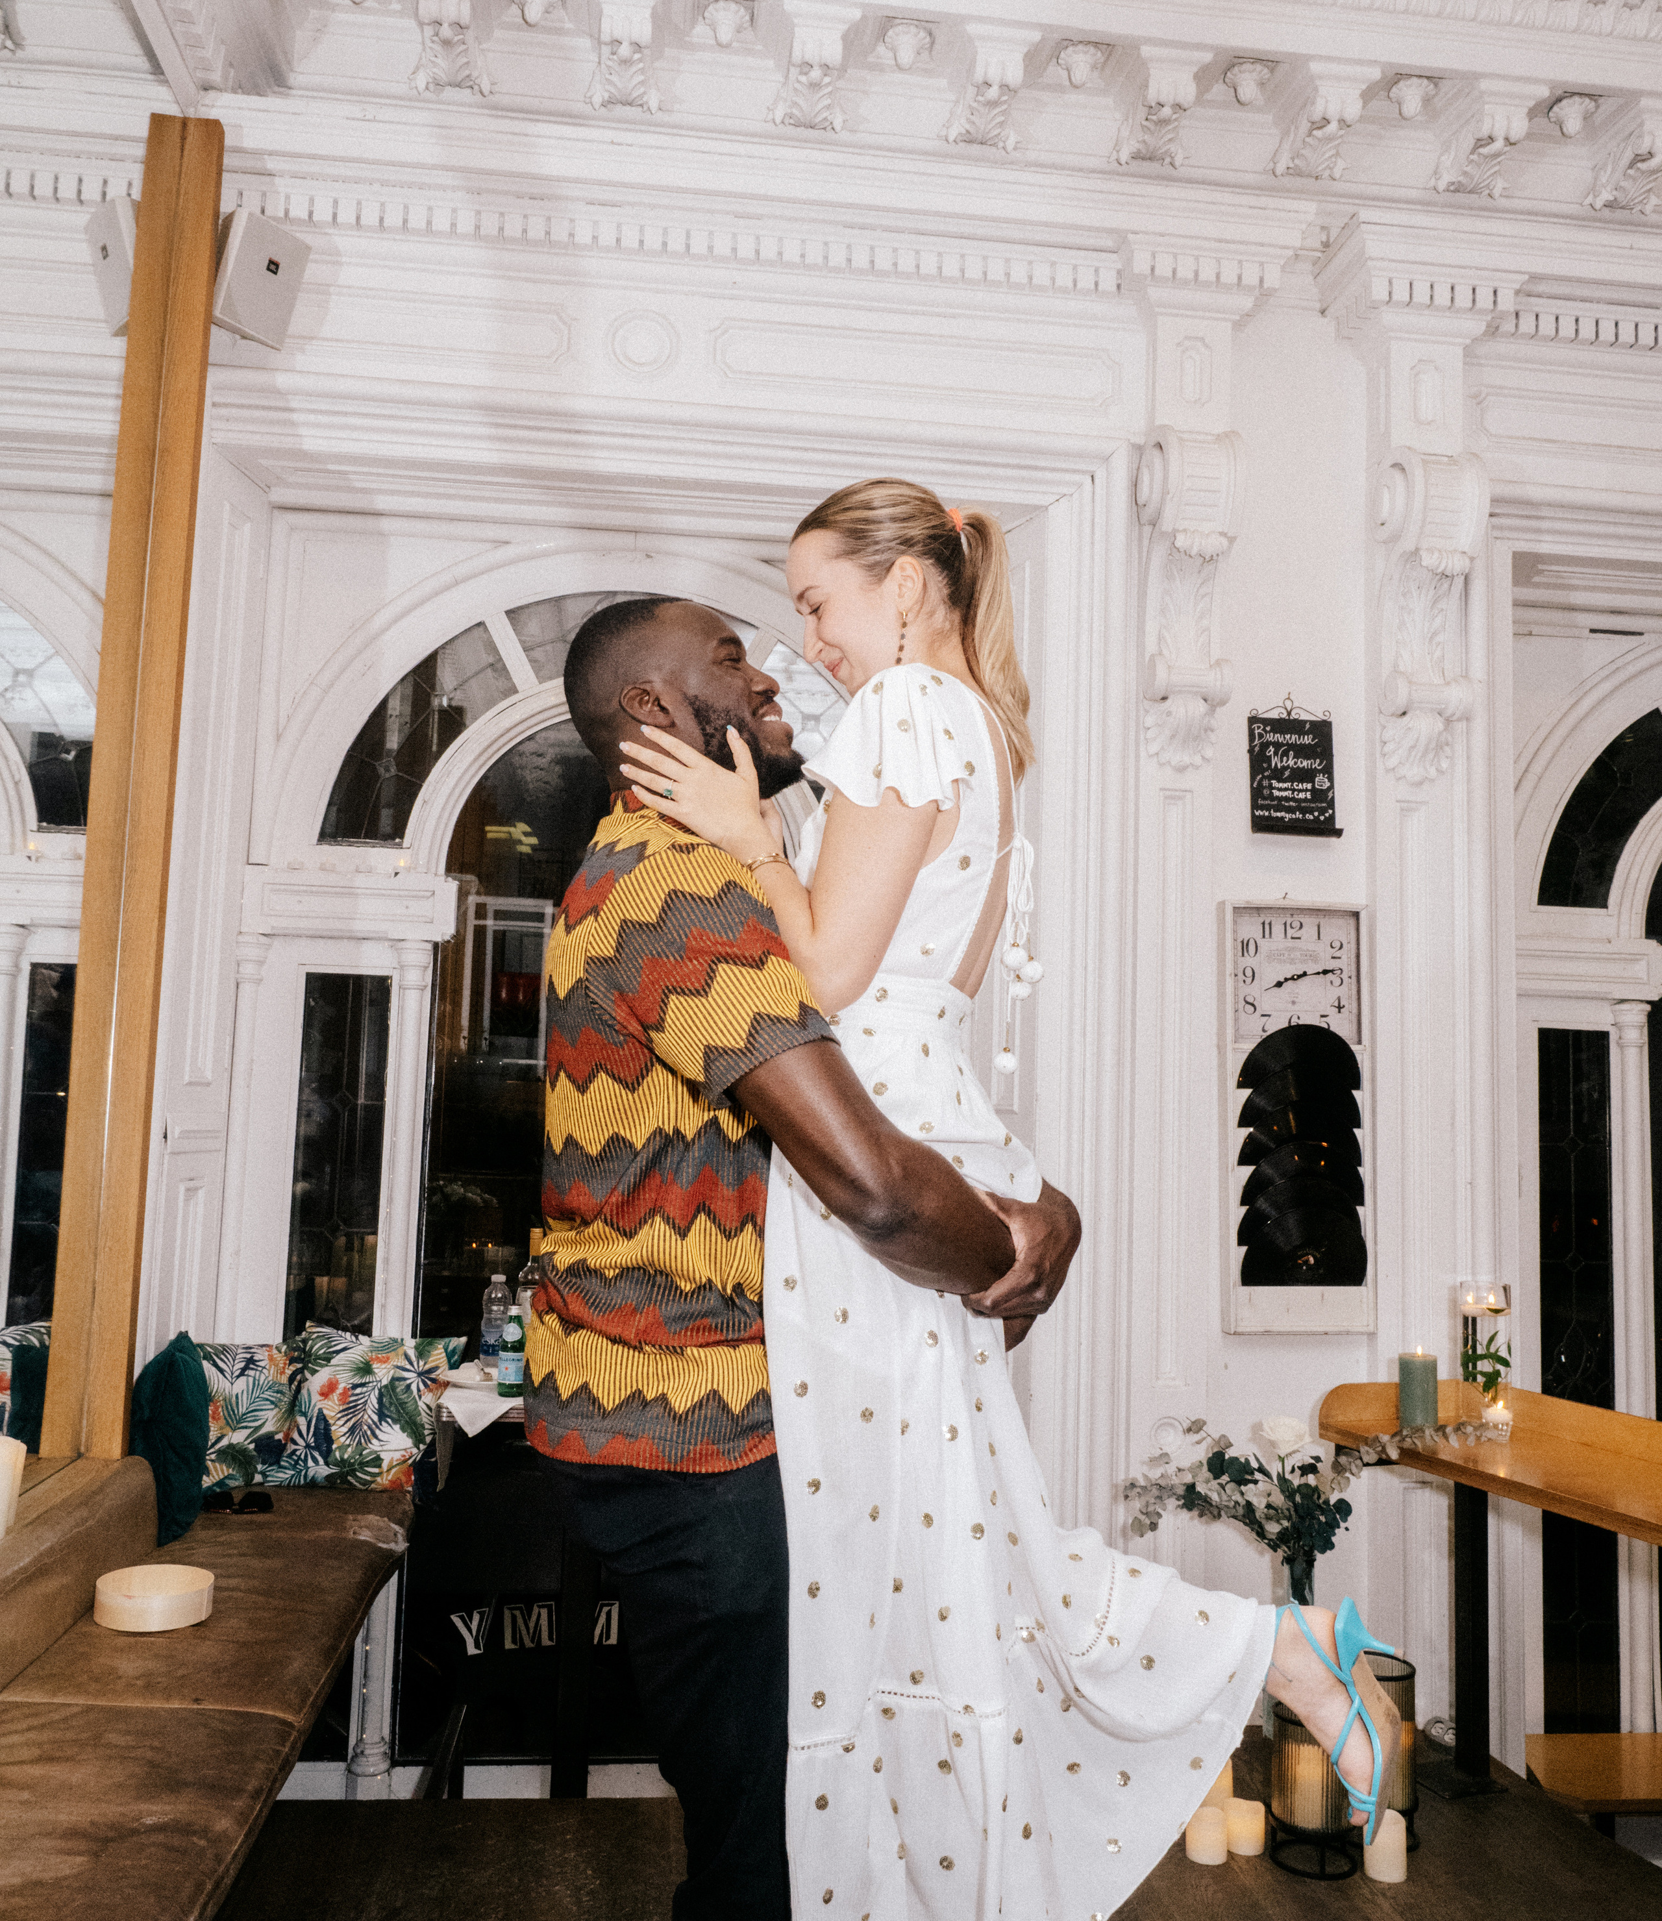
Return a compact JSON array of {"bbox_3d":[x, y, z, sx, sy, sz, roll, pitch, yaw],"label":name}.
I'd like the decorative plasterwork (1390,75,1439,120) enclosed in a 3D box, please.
[{"bbox_3d":[1.390,-2.040,3.667,0.105,0.100,0.105,2,-5,-6],"label":"decorative plasterwork"}]

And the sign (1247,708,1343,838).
[{"bbox_3d":[1.120,-0.466,3.716,0.222,0.327,0.045,2,-5,-6],"label":"sign"}]

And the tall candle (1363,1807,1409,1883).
[{"bbox_3d":[1.032,1.648,2.861,0.075,0.098,0.075,2,-5,-6],"label":"tall candle"}]

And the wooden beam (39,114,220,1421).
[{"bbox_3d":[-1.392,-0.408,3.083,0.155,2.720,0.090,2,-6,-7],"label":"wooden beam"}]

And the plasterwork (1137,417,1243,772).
[{"bbox_3d":[0.844,-0.842,3.571,0.186,0.775,0.190,2,-5,-6],"label":"plasterwork"}]

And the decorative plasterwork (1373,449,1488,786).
[{"bbox_3d":[1.418,-0.809,3.631,0.188,0.770,0.190,2,-5,-6],"label":"decorative plasterwork"}]

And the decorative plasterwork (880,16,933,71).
[{"bbox_3d":[0.173,-2.090,3.535,0.105,0.100,0.105,2,-5,-6],"label":"decorative plasterwork"}]

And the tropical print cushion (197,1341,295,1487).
[{"bbox_3d":[-1.254,0.958,3.250,0.380,0.340,0.130,2,-17,-7],"label":"tropical print cushion"}]

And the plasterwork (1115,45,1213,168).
[{"bbox_3d":[0.755,-1.942,3.505,0.170,0.180,0.200,2,-6,-7],"label":"plasterwork"}]

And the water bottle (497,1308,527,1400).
[{"bbox_3d":[-0.660,0.809,3.205,0.057,0.188,0.057,2,-6,-7],"label":"water bottle"}]

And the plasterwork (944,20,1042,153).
[{"bbox_3d":[0.353,-1.882,3.345,0.172,0.152,0.205,2,-5,-6],"label":"plasterwork"}]

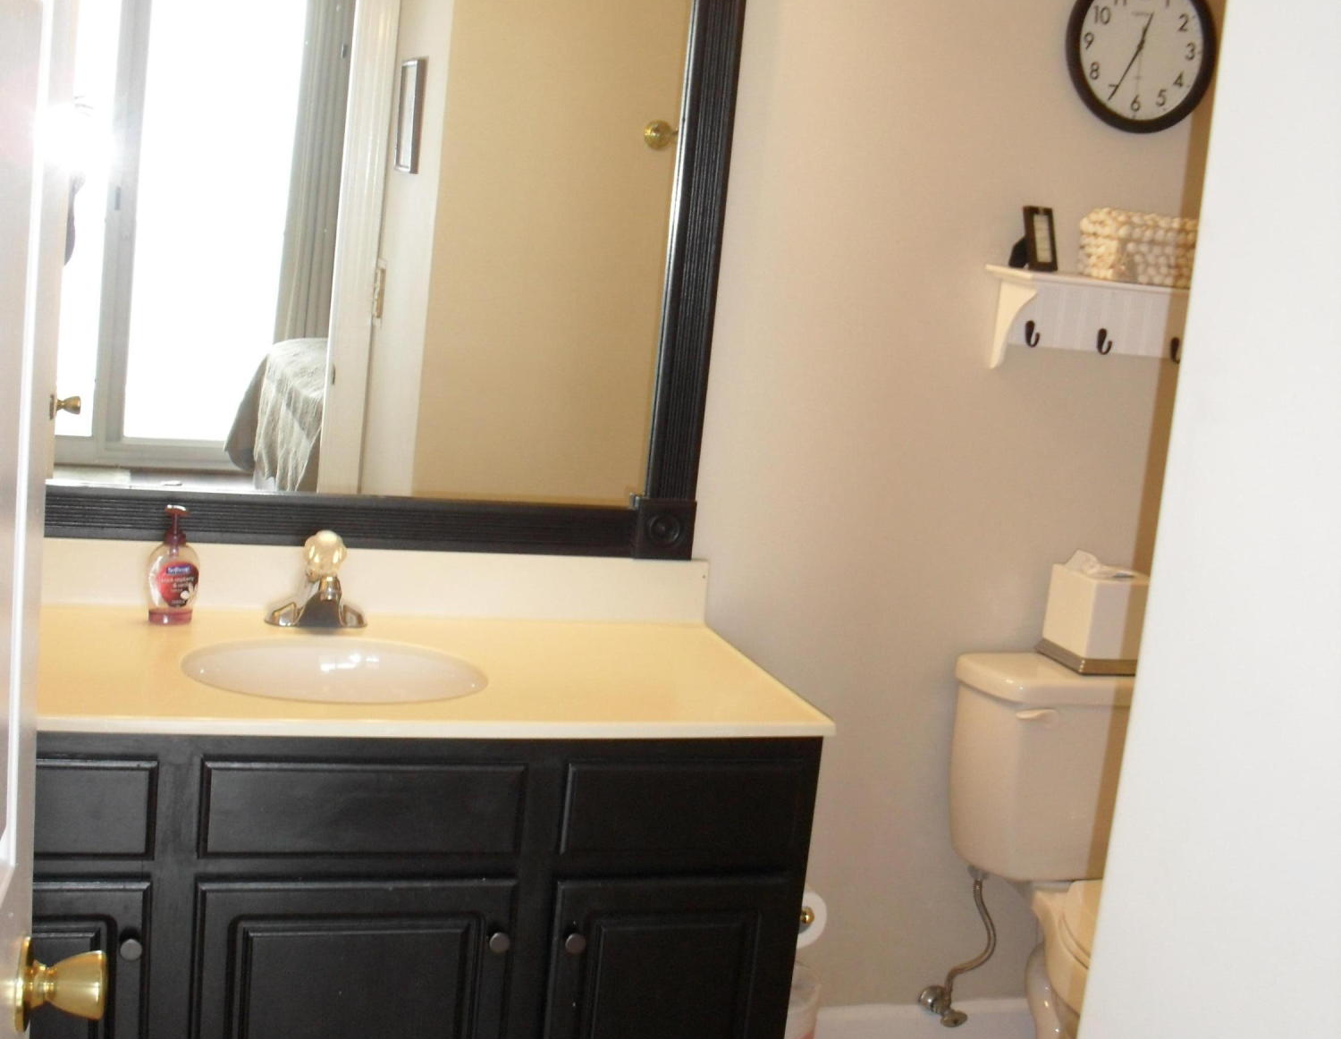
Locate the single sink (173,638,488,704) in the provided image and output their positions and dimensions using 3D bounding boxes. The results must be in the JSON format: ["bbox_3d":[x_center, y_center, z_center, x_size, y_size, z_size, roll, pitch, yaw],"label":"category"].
[{"bbox_3d":[-0.450,0.258,2.397,0.400,0.140,0.335,2,10,-18],"label":"single sink"}]

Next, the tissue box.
[{"bbox_3d":[0.721,0.165,3.025,0.150,0.158,0.150,2,11,-18],"label":"tissue box"}]

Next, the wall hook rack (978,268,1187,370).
[{"bbox_3d":[0.744,-0.308,2.943,0.465,0.165,0.145,2,10,-18],"label":"wall hook rack"}]

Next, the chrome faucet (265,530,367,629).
[{"bbox_3d":[-0.495,0.089,2.575,0.150,0.138,0.137,2,10,-18],"label":"chrome faucet"}]

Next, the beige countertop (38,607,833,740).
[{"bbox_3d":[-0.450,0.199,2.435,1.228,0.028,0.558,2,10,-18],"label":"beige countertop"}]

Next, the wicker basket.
[{"bbox_3d":[0.790,-0.436,2.949,0.220,0.110,0.110,2,11,-18],"label":"wicker basket"}]

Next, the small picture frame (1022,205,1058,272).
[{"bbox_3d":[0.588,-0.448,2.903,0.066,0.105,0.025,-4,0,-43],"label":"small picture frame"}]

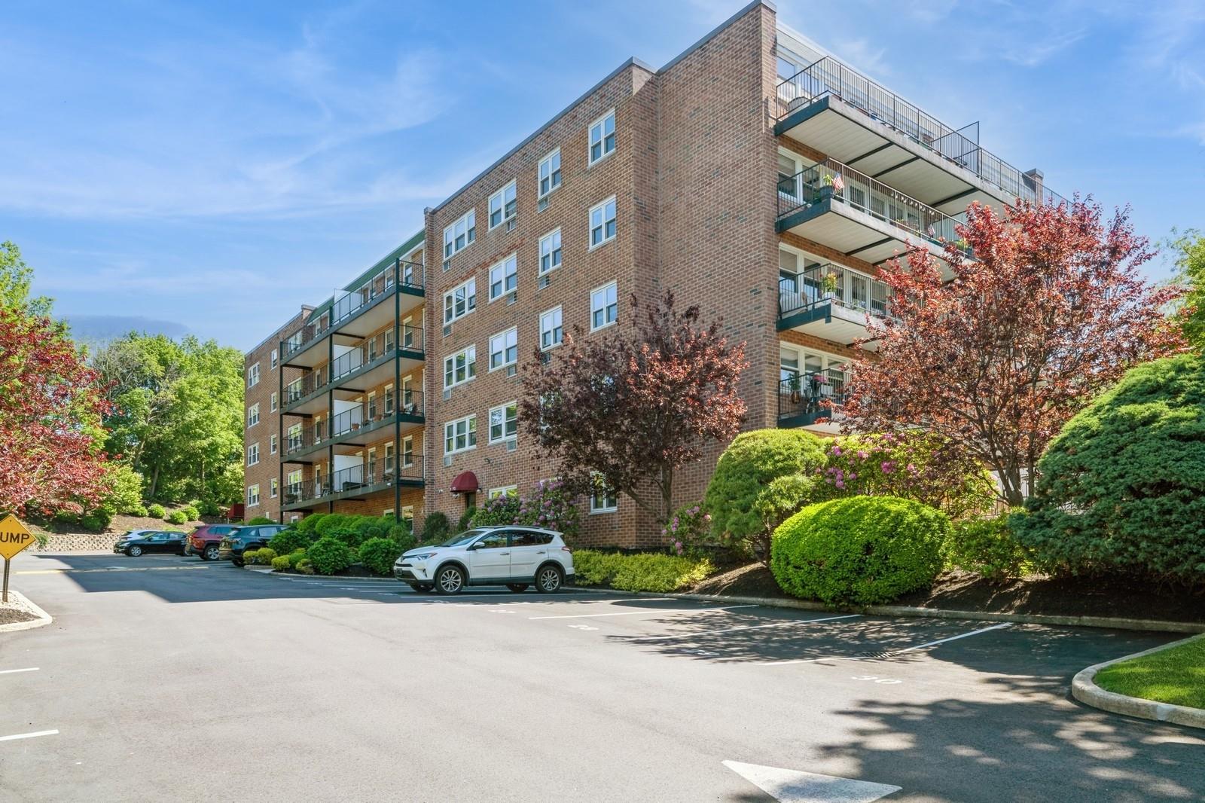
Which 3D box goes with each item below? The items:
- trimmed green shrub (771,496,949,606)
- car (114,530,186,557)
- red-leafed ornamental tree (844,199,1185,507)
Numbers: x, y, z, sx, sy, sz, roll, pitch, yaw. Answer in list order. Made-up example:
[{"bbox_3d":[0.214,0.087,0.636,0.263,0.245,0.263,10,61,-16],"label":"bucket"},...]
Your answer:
[{"bbox_3d":[5.236,3.037,16.300,3.600,2.100,2.900,-4,-7,30],"label":"trimmed green shrub"},{"bbox_3d":[-26.400,8.526,48.000,4.800,1.460,1.820,7,-12,-35],"label":"car"},{"bbox_3d":[8.750,-0.962,17.100,7.100,6.600,6.300,-5,-11,27],"label":"red-leafed ornamental tree"}]

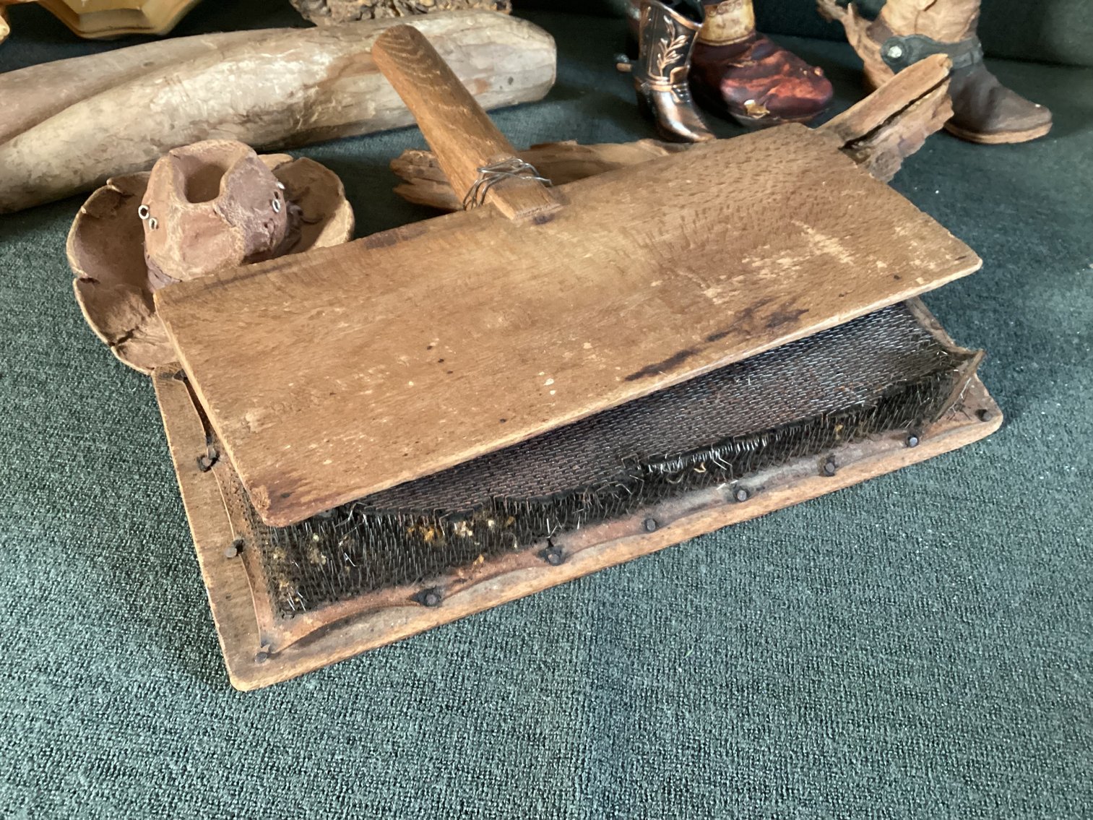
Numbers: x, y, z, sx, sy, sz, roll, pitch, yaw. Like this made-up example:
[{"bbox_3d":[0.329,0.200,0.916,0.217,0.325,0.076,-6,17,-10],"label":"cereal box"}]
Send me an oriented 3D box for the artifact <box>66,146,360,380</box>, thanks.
[{"bbox_3d":[-0.138,-0.078,0.406,0.109,0.054,0.110,-5,49,-9],"label":"artifact"}]

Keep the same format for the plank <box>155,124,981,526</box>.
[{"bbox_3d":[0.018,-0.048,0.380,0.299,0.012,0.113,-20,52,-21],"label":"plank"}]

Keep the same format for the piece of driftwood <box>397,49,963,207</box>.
[{"bbox_3d":[0.061,-0.114,0.402,0.250,0.042,0.045,-10,48,-14],"label":"piece of driftwood"}]

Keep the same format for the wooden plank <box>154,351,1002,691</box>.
[{"bbox_3d":[0.015,-0.007,0.376,0.299,0.021,0.140,-16,51,-18],"label":"wooden plank"}]

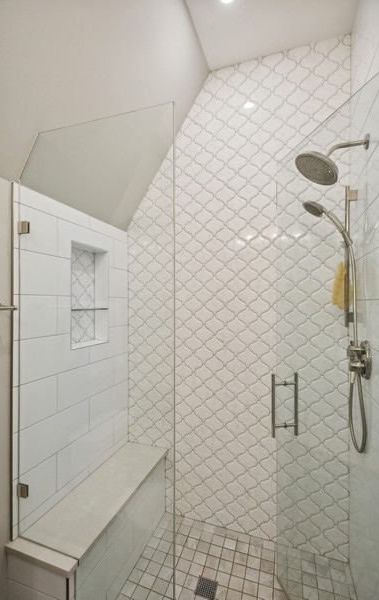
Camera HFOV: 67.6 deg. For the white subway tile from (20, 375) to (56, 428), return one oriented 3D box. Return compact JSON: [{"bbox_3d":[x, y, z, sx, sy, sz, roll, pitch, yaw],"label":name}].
[{"bbox_3d":[-0.728,0.489,1.363,0.010,0.202,0.235,0,-1,20],"label":"white subway tile"}]

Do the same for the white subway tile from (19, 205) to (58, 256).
[{"bbox_3d":[-0.728,-0.327,1.370,0.010,0.202,0.235,0,-1,20],"label":"white subway tile"}]

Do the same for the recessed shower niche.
[{"bbox_3d":[-0.646,-0.021,1.746,0.109,0.602,0.341,0,-1,20],"label":"recessed shower niche"}]

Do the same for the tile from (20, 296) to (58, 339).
[{"bbox_3d":[-0.728,0.081,1.367,0.010,0.202,0.235,0,-1,20],"label":"tile"}]

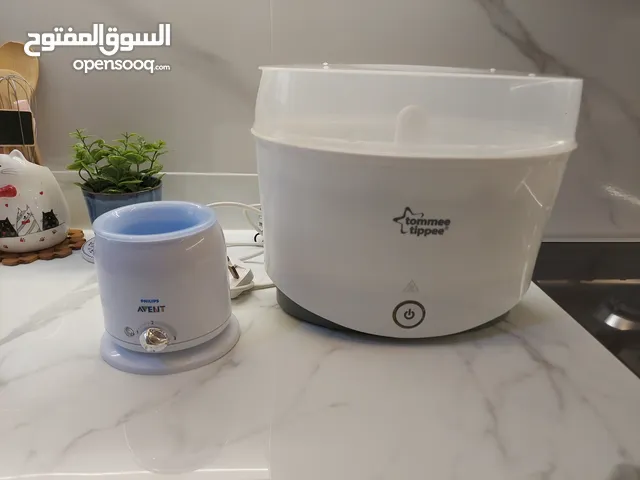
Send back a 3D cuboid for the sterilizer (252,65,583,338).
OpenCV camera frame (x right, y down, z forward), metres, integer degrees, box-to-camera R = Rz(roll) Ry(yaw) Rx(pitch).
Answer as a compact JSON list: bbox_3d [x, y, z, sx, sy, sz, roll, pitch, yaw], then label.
[{"bbox_3d":[0.092,-0.050,0.496,0.335,0.262,0.225,2,22,1],"label":"sterilizer"}]

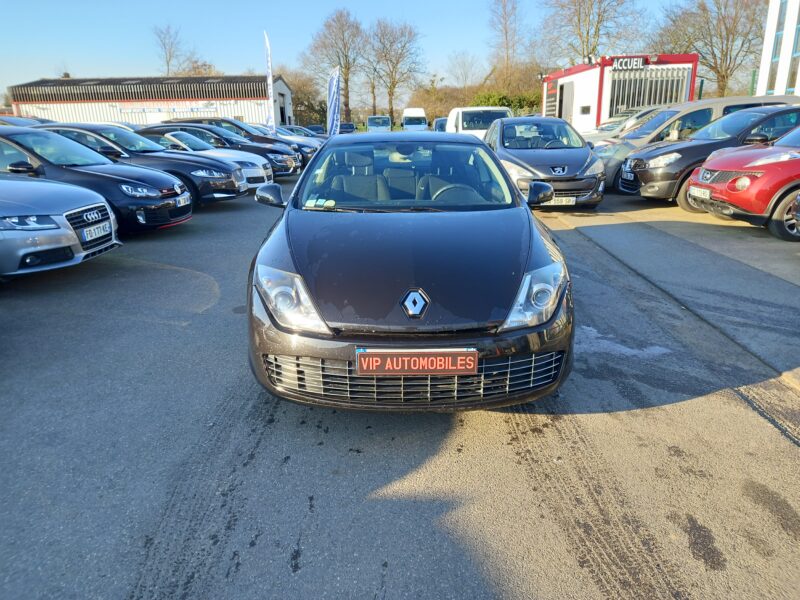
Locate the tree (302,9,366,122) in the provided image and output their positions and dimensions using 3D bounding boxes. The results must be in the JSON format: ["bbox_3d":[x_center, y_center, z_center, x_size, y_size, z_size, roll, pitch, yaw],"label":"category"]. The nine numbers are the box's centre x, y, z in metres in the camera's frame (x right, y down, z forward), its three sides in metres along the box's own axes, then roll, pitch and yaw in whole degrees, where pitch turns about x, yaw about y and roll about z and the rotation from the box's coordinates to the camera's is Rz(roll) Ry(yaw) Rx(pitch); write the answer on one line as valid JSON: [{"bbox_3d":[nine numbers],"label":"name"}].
[{"bbox_3d":[-6.934,-24.829,63.445,7.200,13.000,7.000,-1,18,0],"label":"tree"}]

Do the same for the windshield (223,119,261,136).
[{"bbox_3d":[-4.004,-4.392,14.747,0.750,0.480,1.400,0,18,2],"label":"windshield"}]

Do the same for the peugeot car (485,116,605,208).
[{"bbox_3d":[2.349,-2.527,10.484,1.850,1.500,4.270,-1,18,0],"label":"peugeot car"}]

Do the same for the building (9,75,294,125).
[{"bbox_3d":[-20.508,-16.918,51.522,21.500,5.300,11.000,-1,18,0],"label":"building"}]

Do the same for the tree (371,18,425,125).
[{"bbox_3d":[-0.261,-24.639,64.580,6.200,12.000,6.200,-1,18,0],"label":"tree"}]

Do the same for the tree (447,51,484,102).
[{"bbox_3d":[11.682,-37.496,103.562,6.800,13.000,6.800,-1,18,0],"label":"tree"}]

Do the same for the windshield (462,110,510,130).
[{"bbox_3d":[2.475,-5.135,16.530,1.450,0.580,0.500,-1,18,0],"label":"windshield"}]

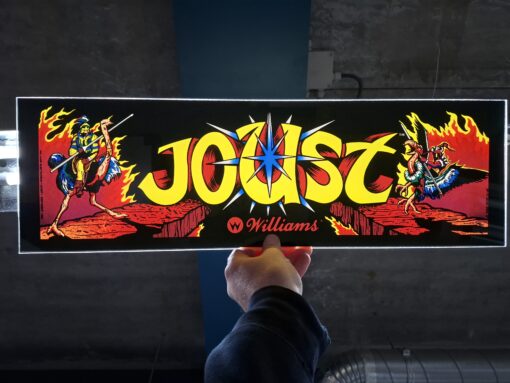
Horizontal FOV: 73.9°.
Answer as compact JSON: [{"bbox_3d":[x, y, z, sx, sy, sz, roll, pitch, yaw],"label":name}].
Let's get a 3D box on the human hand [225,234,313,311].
[{"bbox_3d":[0.018,0.094,0.407,0.110,0.115,0.085,0,-60,0],"label":"human hand"}]

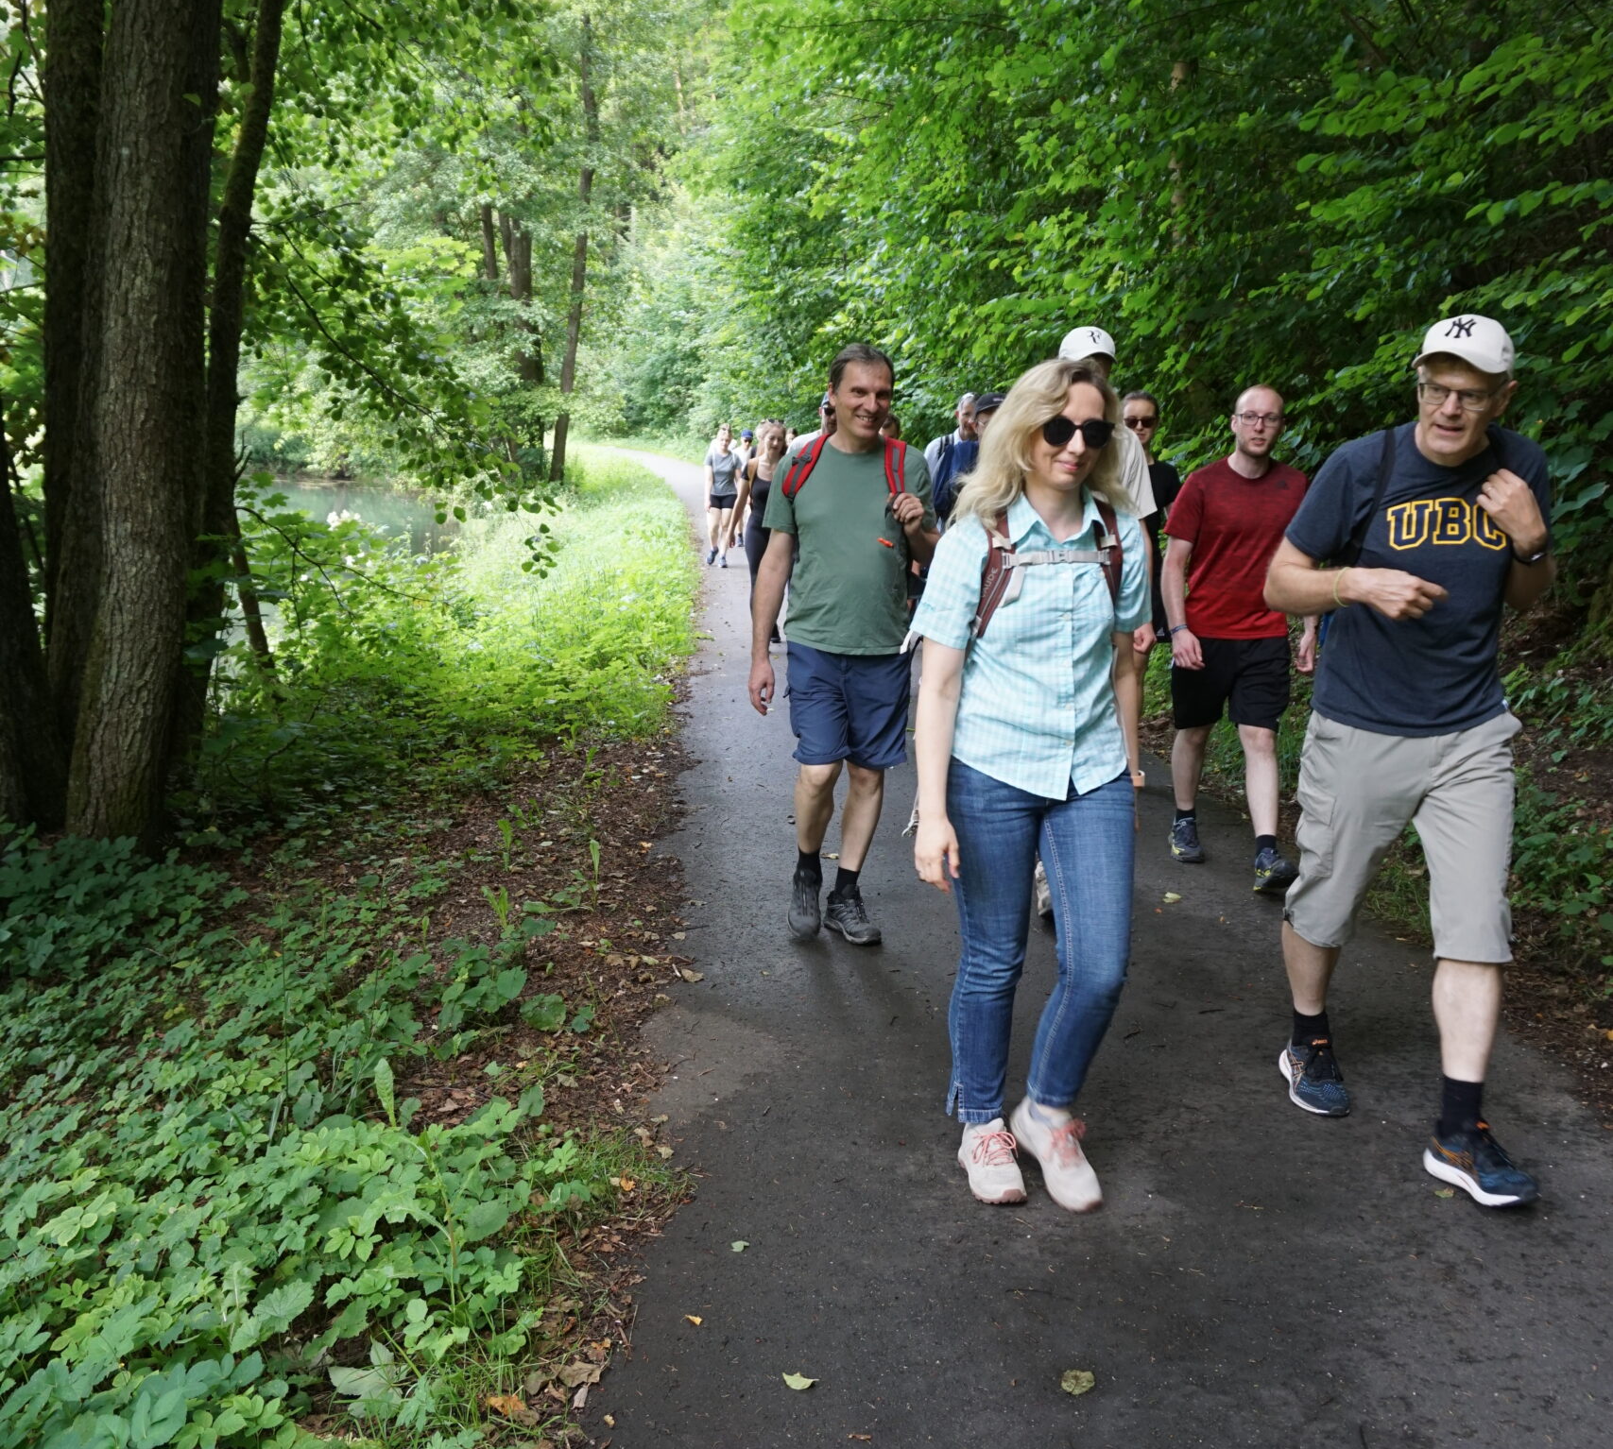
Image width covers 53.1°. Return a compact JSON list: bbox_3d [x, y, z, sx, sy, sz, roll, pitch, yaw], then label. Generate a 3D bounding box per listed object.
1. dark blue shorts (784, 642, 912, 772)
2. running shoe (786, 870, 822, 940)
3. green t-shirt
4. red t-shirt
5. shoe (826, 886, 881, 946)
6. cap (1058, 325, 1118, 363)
[{"bbox_3d":[0.130,-0.058,4.996,0.390,0.470,0.310,-1,10,-8],"label":"dark blue shorts"},{"bbox_3d":[-0.005,0.557,5.145,0.110,0.120,0.290,1,24,3],"label":"running shoe"},{"bbox_3d":[0.125,-0.539,4.931,0.510,0.660,0.320,-2,10,-9],"label":"green t-shirt"},{"bbox_3d":[1.530,-0.633,5.747,0.490,0.640,0.300,-1,10,-3],"label":"red t-shirt"},{"bbox_3d":[0.150,0.597,5.081,0.110,0.120,0.290,-4,11,-24],"label":"shoe"},{"bbox_3d":[0.895,-1.199,5.120,0.180,0.140,0.260,-1,13,-8],"label":"cap"}]

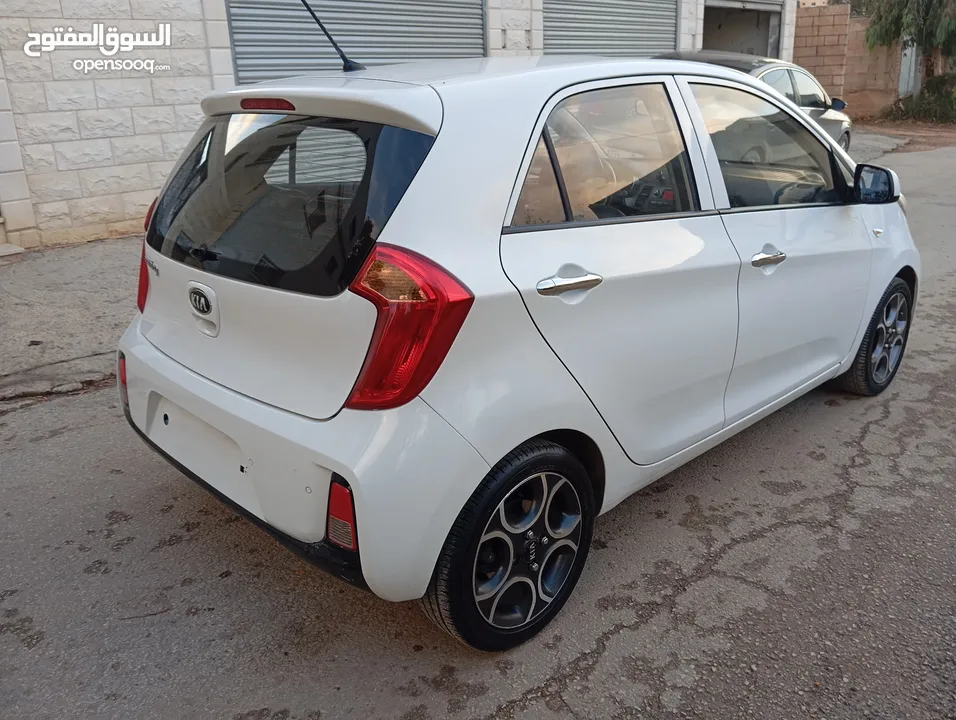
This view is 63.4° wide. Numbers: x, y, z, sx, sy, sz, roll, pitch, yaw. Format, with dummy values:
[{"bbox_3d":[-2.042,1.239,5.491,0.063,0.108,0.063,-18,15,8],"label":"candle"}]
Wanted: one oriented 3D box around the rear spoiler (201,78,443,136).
[{"bbox_3d":[-0.505,-0.682,2.089,0.220,0.140,1.130,-19,25,-40],"label":"rear spoiler"}]

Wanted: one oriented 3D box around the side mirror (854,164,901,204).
[{"bbox_3d":[1.432,-0.635,2.783,0.120,0.145,0.175,-19,25,-40],"label":"side mirror"}]

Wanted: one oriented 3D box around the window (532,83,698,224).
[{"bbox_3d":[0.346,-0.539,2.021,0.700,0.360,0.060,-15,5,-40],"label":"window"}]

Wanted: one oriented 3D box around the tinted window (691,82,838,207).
[{"bbox_3d":[1.004,-0.714,2.596,0.800,0.430,0.060,-13,4,-41],"label":"tinted window"}]

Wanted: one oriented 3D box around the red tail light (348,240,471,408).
[{"bbox_3d":[-0.157,-0.072,1.672,0.230,0.370,0.220,-19,25,-40],"label":"red tail light"}]

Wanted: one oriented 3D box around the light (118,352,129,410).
[{"bbox_3d":[-1.156,0.066,2.574,0.055,0.170,0.075,-19,25,-40],"label":"light"}]

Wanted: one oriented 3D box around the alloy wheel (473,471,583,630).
[{"bbox_3d":[0.090,0.478,2.050,0.410,0.410,0.160,-19,25,-40],"label":"alloy wheel"}]

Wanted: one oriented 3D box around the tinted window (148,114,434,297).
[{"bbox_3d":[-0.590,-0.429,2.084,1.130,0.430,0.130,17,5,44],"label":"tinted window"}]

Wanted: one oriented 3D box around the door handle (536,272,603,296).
[{"bbox_3d":[0.217,-0.180,1.832,0.240,0.045,0.050,-19,25,-40],"label":"door handle"}]

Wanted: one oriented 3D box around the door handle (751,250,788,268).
[{"bbox_3d":[0.940,-0.323,2.510,0.240,0.045,0.050,-19,25,-40],"label":"door handle"}]

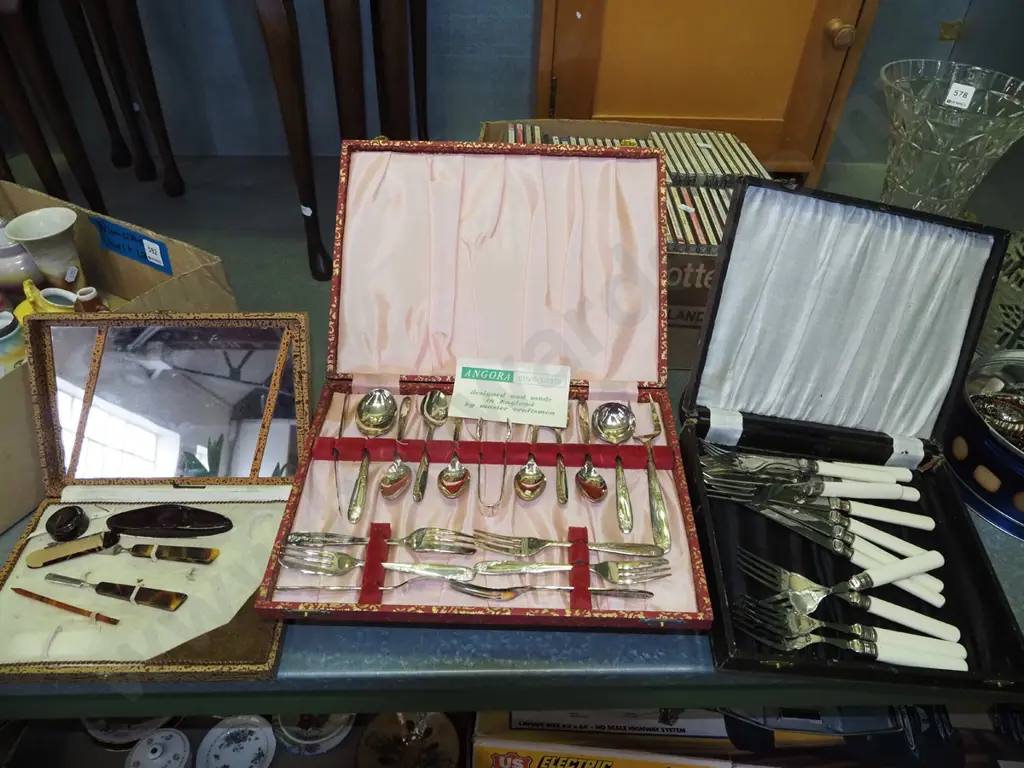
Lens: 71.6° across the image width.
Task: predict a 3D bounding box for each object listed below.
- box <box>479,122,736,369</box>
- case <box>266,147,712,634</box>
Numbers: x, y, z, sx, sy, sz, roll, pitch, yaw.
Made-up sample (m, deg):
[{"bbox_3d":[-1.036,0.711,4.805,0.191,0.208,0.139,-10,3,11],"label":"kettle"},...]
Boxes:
[{"bbox_3d":[0.134,-0.183,0.875,0.345,0.153,0.320,3,41,1],"label":"box"},{"bbox_3d":[-0.014,-0.037,0.611,0.322,0.175,0.429,2,41,1],"label":"case"}]

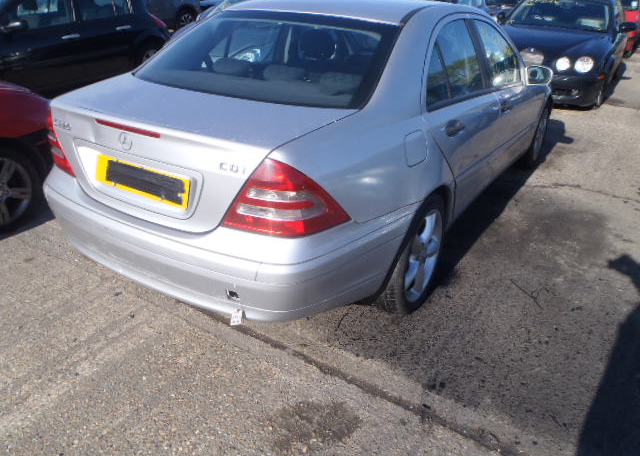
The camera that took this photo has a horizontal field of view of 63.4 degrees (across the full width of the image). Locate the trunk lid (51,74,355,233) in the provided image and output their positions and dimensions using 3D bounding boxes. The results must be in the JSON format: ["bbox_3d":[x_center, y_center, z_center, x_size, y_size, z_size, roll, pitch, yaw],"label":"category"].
[{"bbox_3d":[-0.564,-0.321,2.159,1.270,0.440,0.640,16,29,28],"label":"trunk lid"}]

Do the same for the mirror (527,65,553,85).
[{"bbox_3d":[1.502,-1.047,3.534,0.210,0.130,0.120,16,29,28],"label":"mirror"}]

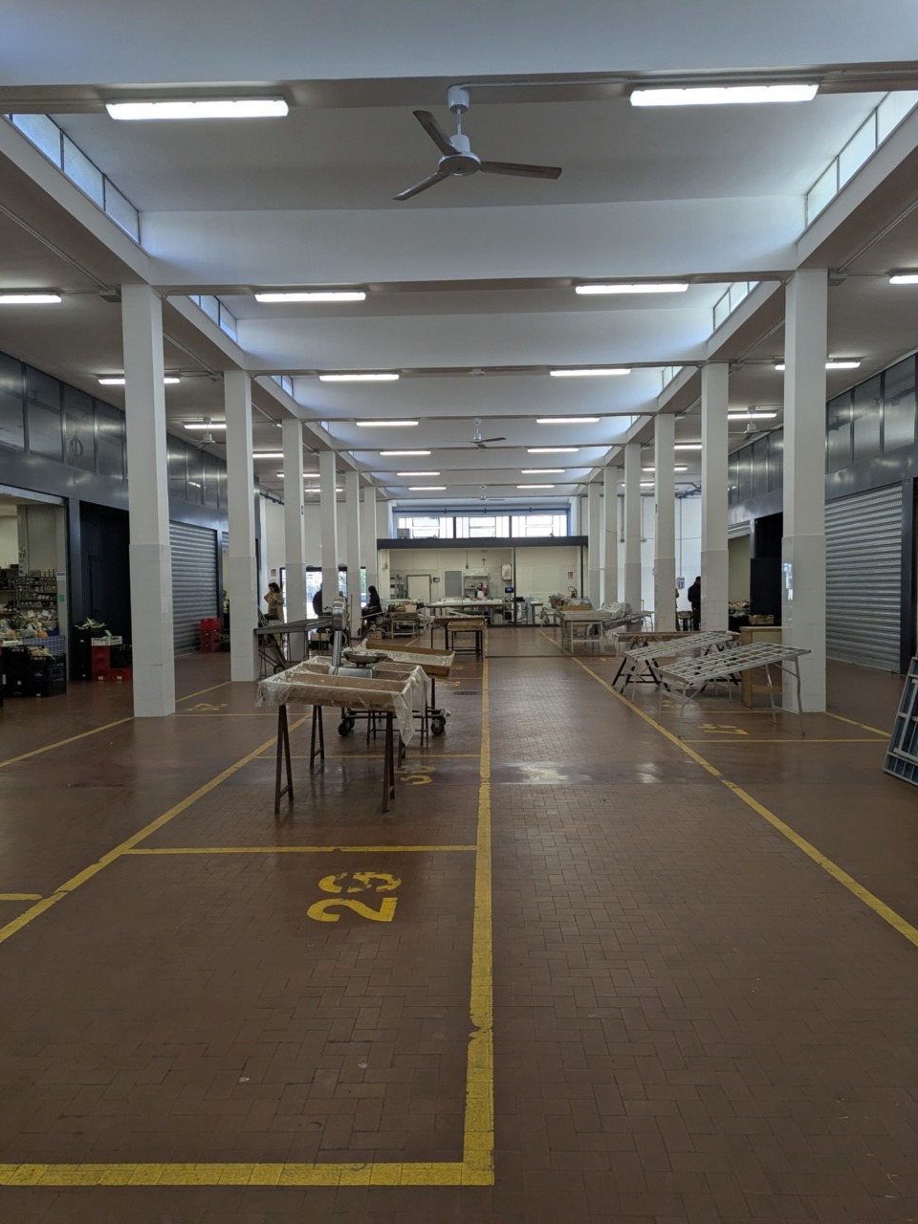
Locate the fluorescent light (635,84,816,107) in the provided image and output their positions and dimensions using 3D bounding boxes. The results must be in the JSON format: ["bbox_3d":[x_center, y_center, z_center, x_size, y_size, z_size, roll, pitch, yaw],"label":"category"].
[{"bbox_3d":[1.843,-3.588,5.904,1.270,0.095,0.115,-1,2,2],"label":"fluorescent light"}]

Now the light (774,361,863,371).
[{"bbox_3d":[5.655,-3.885,13.384,1.270,0.095,0.115,0,2,10],"label":"light"}]

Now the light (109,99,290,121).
[{"bbox_3d":[-1.823,-3.523,5.943,1.270,0.100,0.130,-1,2,2],"label":"light"}]

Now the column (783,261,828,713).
[{"bbox_3d":[3.903,-1.321,9.613,0.341,4.872,0.368,-1,2,2],"label":"column"}]

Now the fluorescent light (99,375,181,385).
[{"bbox_3d":[-5.052,-3.673,13.468,1.270,0.100,0.130,-1,2,2],"label":"fluorescent light"}]

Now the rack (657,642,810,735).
[{"bbox_3d":[2.754,0.767,8.691,1.240,0.810,1.250,-1,2,4],"label":"rack"}]

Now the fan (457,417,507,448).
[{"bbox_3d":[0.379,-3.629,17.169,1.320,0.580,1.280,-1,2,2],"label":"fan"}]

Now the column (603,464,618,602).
[{"bbox_3d":[4.469,-1.755,25.008,0.365,4.951,0.345,-1,2,2],"label":"column"}]

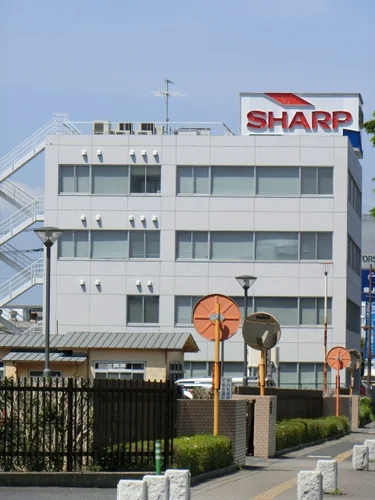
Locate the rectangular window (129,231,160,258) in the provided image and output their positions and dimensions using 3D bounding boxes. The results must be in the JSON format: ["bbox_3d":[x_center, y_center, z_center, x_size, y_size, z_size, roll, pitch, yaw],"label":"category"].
[{"bbox_3d":[-2.348,-0.303,175.170,1.728,1.545,0.150,0,-2,5],"label":"rectangular window"}]

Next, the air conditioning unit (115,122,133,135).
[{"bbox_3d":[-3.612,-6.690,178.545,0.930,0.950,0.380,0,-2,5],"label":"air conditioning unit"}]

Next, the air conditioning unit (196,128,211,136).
[{"bbox_3d":[0.965,-6.623,181.481,0.762,0.600,0.400,0,-3,5],"label":"air conditioning unit"}]

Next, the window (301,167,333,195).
[{"bbox_3d":[7.332,-3.889,179.646,1.849,1.626,0.150,0,-3,5],"label":"window"}]

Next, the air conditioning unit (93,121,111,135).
[{"bbox_3d":[-4.880,-6.932,182.015,0.956,0.850,0.380,0,-3,5],"label":"air conditioning unit"}]

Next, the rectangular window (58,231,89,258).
[{"bbox_3d":[-6.454,-0.279,180.707,1.764,1.622,0.150,0,-3,5],"label":"rectangular window"}]

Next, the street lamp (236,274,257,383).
[{"bbox_3d":[1.675,3.158,90.500,0.610,4.841,0.610,0,-3,5],"label":"street lamp"}]

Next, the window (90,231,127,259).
[{"bbox_3d":[-4.411,-0.279,180.525,2.143,1.621,0.150,0,-3,5],"label":"window"}]

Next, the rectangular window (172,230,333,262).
[{"bbox_3d":[3.655,-0.206,174.664,8.644,1.623,0.150,0,-2,5],"label":"rectangular window"}]

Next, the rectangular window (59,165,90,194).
[{"bbox_3d":[-6.330,-3.964,178.803,1.791,1.607,0.150,0,-3,5],"label":"rectangular window"}]

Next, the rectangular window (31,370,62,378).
[{"bbox_3d":[-4.703,4.378,106.000,1.080,0.650,0.120,0,-3,5],"label":"rectangular window"}]

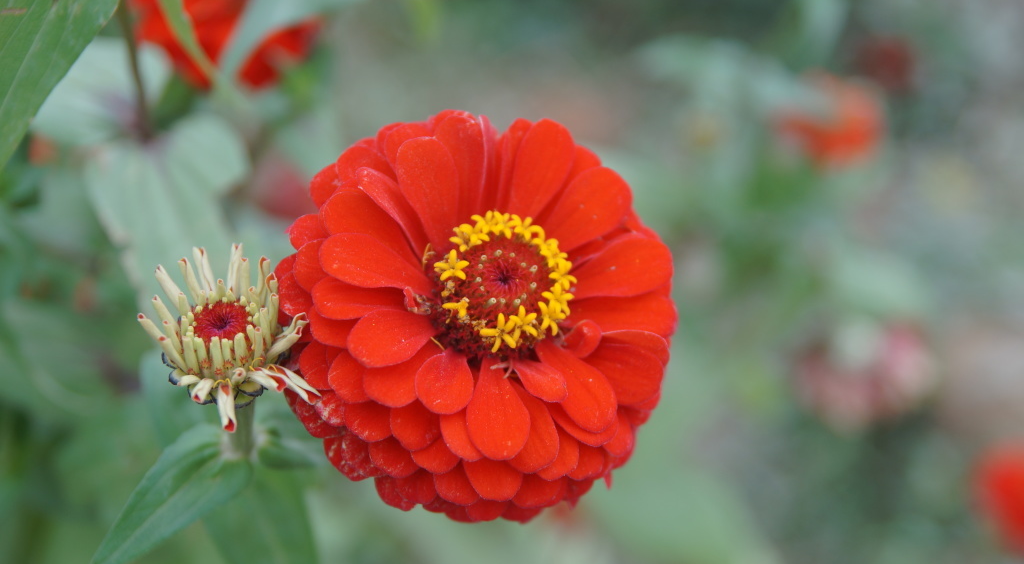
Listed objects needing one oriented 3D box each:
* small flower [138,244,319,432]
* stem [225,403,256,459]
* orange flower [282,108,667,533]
[{"bbox_3d":[-0.053,0.011,0.397,0.034,0.027,0.034,-7,40,0],"label":"small flower"},{"bbox_3d":[-0.052,0.028,0.409,0.005,0.016,0.005,-2,30,0],"label":"stem"},{"bbox_3d":[-0.007,0.007,0.402,0.074,0.043,0.074,-15,69,-24],"label":"orange flower"}]

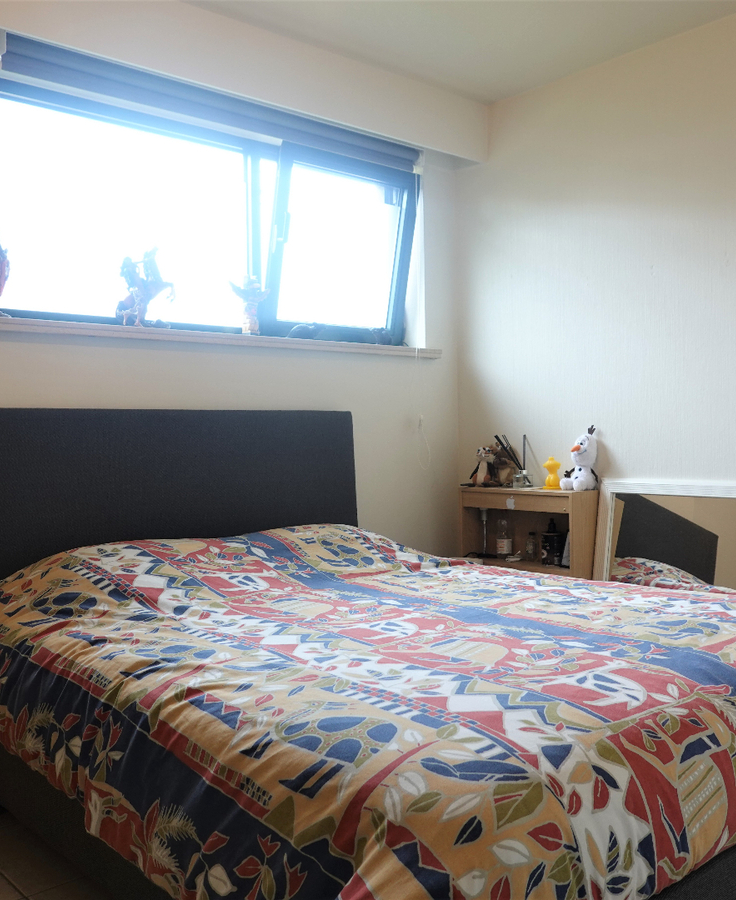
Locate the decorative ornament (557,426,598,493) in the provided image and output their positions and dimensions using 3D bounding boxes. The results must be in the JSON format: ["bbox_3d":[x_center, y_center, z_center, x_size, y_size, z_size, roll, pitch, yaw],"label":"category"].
[{"bbox_3d":[0.819,0.033,3.512,0.145,0.253,0.122,-2,1,-41],"label":"decorative ornament"}]

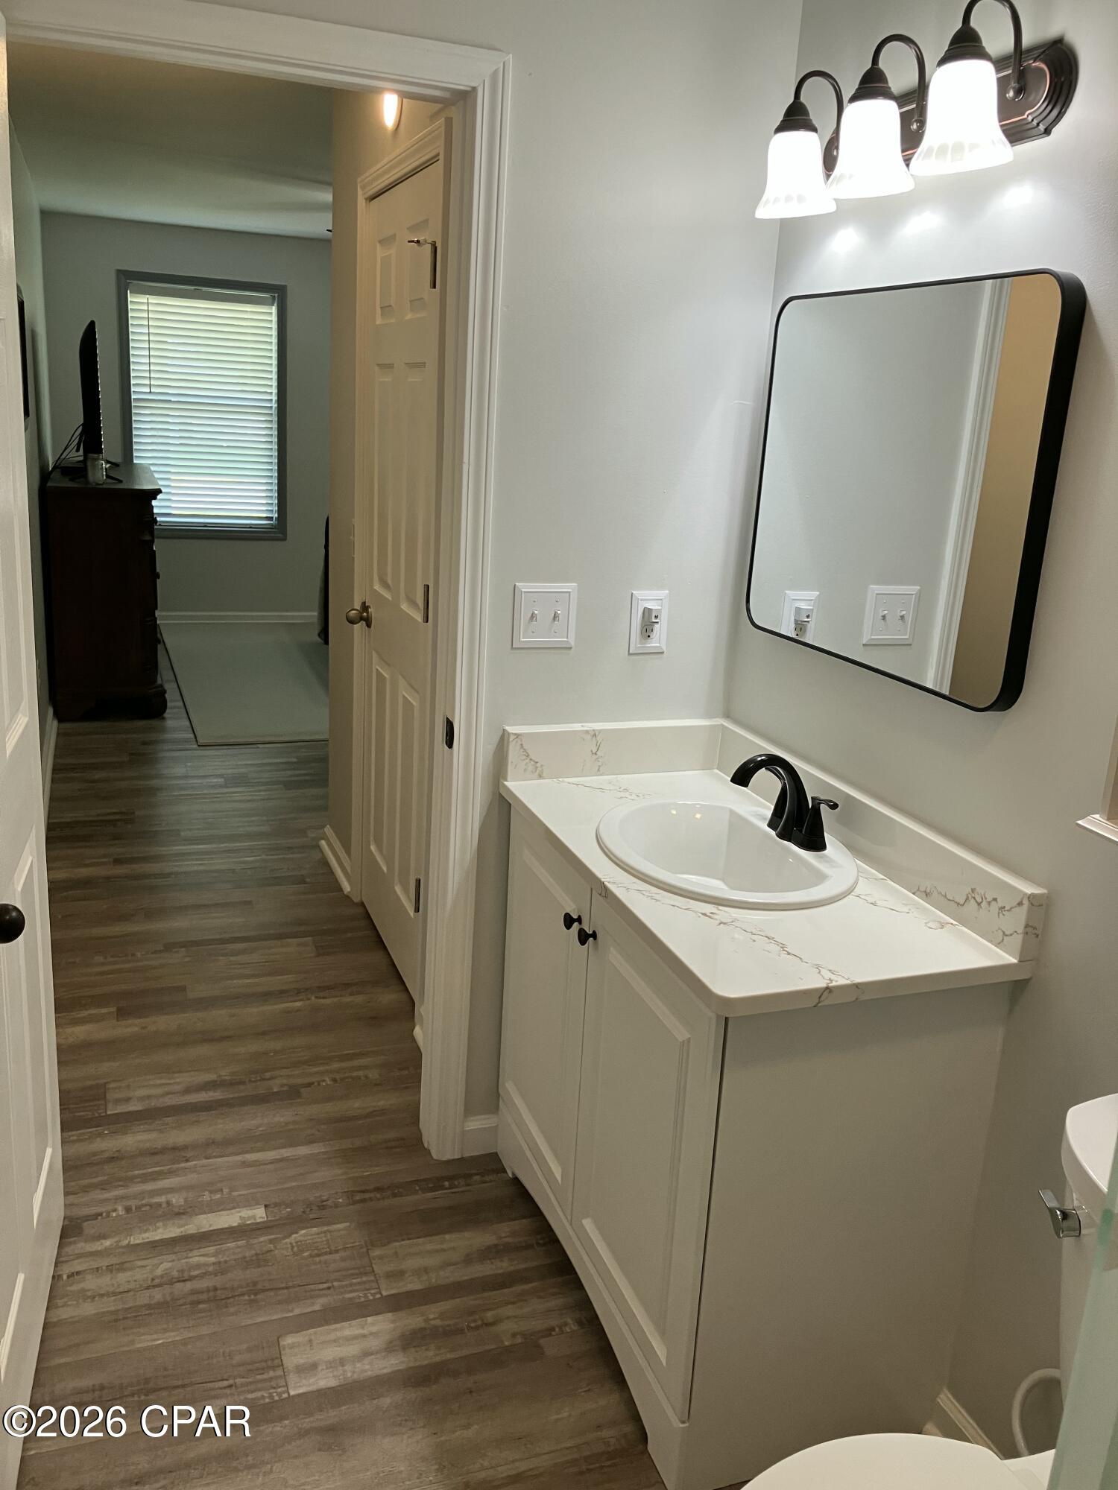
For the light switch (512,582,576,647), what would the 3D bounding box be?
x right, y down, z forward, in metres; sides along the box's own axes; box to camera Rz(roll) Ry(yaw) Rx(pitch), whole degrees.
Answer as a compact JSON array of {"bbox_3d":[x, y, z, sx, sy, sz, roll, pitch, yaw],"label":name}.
[{"bbox_3d":[-0.024,-0.245,2.305,0.123,0.125,0.016,-3,17,-20],"label":"light switch"}]

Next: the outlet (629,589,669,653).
[{"bbox_3d":[0.181,-0.240,2.386,0.078,0.126,0.016,-3,17,-20],"label":"outlet"}]

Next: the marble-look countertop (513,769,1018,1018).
[{"bbox_3d":[0.279,0.202,2.047,0.503,0.029,0.933,-3,17,-20],"label":"marble-look countertop"}]

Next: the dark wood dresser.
[{"bbox_3d":[-2.346,-0.858,6.266,0.482,1.077,1.656,-3,17,-20],"label":"dark wood dresser"}]

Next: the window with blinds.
[{"bbox_3d":[-2.218,-2.114,7.652,0.958,1.566,0.060,-3,17,-20],"label":"window with blinds"}]

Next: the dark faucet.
[{"bbox_3d":[0.365,0.089,2.064,0.168,0.158,0.200,-3,17,-20],"label":"dark faucet"}]

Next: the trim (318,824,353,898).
[{"bbox_3d":[-0.755,0.377,4.103,0.034,0.085,0.479,-3,17,-20],"label":"trim"}]

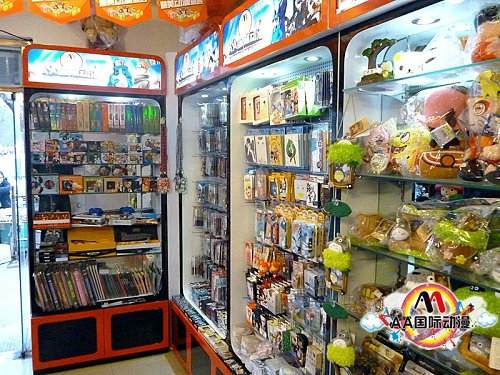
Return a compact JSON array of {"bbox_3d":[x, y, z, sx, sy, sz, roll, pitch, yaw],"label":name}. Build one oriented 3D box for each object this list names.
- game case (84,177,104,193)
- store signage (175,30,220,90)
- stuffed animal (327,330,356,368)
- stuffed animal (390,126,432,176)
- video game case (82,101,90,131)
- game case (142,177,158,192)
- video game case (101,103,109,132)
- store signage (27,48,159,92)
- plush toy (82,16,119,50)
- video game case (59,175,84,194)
[{"bbox_3d":[-1.061,-0.011,2.754,0.127,0.118,0.020,-2,6,-22],"label":"game case"},{"bbox_3d":[-0.332,-0.772,2.545,0.050,0.228,0.758,-2,5,-28],"label":"store signage"},{"bbox_3d":[0.307,0.540,1.356,0.072,0.112,0.091,-3,5,-35],"label":"stuffed animal"},{"bbox_3d":[0.499,-0.111,1.250,0.120,0.152,0.125,-2,6,-28],"label":"stuffed animal"},{"bbox_3d":[-1.110,-0.475,2.752,0.045,0.192,0.140,-1,5,-21],"label":"video game case"},{"bbox_3d":[-0.707,-0.017,2.898,0.120,0.116,0.020,-2,6,-22],"label":"game case"},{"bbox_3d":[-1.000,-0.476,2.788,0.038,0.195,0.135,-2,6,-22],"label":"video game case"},{"bbox_3d":[-0.991,-0.769,2.651,0.820,0.213,0.030,-2,6,-22],"label":"store signage"},{"bbox_3d":[-1.028,-1.049,2.781,0.243,0.239,0.190,-1,5,-21],"label":"plush toy"},{"bbox_3d":[-1.189,-0.012,2.702,0.145,0.120,0.020,-2,6,-22],"label":"video game case"}]

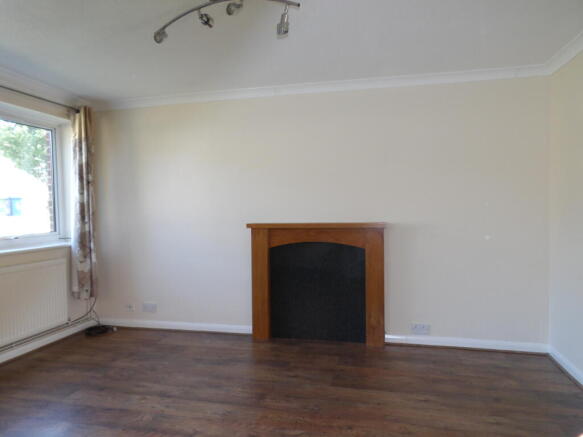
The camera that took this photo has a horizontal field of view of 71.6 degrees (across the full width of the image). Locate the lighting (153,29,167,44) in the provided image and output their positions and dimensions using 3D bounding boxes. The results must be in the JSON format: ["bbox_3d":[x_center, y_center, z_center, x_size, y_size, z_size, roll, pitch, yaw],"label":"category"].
[{"bbox_3d":[-0.734,-1.016,2.268,0.058,0.065,0.078,0,19,34],"label":"lighting"}]

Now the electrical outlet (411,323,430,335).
[{"bbox_3d":[1.118,0.959,3.495,0.150,0.088,0.014,0,1,14],"label":"electrical outlet"}]

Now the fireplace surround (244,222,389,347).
[{"bbox_3d":[0.224,0.577,3.600,1.219,1.060,0.207,0,1,14],"label":"fireplace surround"}]

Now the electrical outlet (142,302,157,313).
[{"bbox_3d":[-1.443,0.914,4.109,0.150,0.088,0.014,0,1,14],"label":"electrical outlet"}]

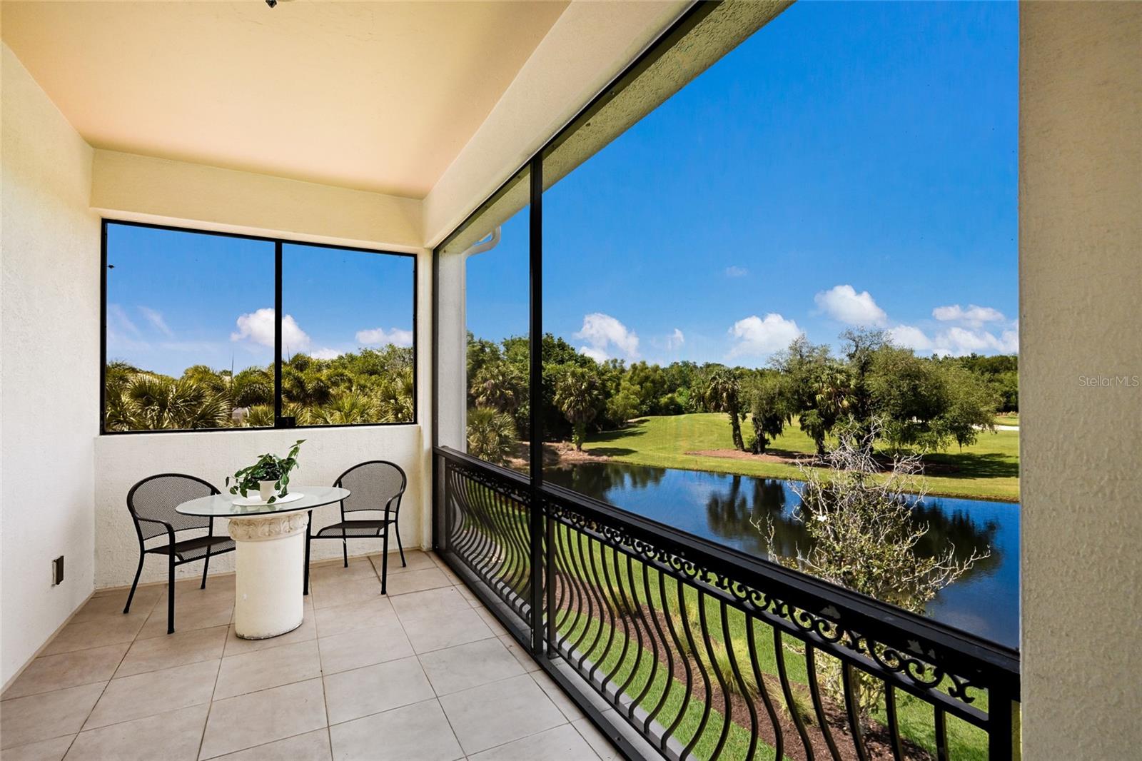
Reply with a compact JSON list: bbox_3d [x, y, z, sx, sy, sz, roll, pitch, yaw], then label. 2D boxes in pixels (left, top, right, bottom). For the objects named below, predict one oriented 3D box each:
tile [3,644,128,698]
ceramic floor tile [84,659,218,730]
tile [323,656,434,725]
[{"bbox_3d":[-2.570,1.499,2.775,0.410,0.012,0.447,0,0,-28],"label":"tile"},{"bbox_3d":[-1.945,1.474,2.548,0.456,0.012,0.452,0,0,-28],"label":"ceramic floor tile"},{"bbox_3d":[-0.941,1.500,2.629,0.466,0.012,0.447,0,0,-28],"label":"tile"}]

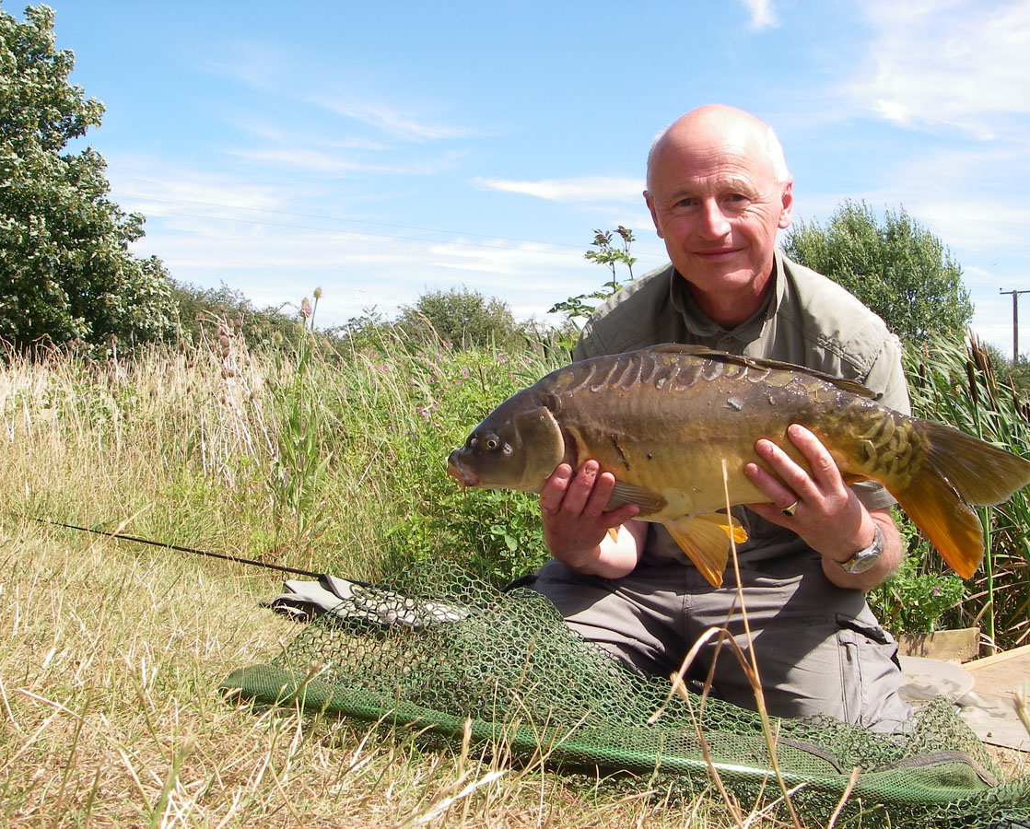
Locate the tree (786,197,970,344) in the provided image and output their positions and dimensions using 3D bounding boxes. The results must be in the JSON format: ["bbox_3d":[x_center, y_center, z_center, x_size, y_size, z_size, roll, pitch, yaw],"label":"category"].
[{"bbox_3d":[8.650,-2.600,29.000,4.700,5.100,4.400,0,1,14],"label":"tree"}]

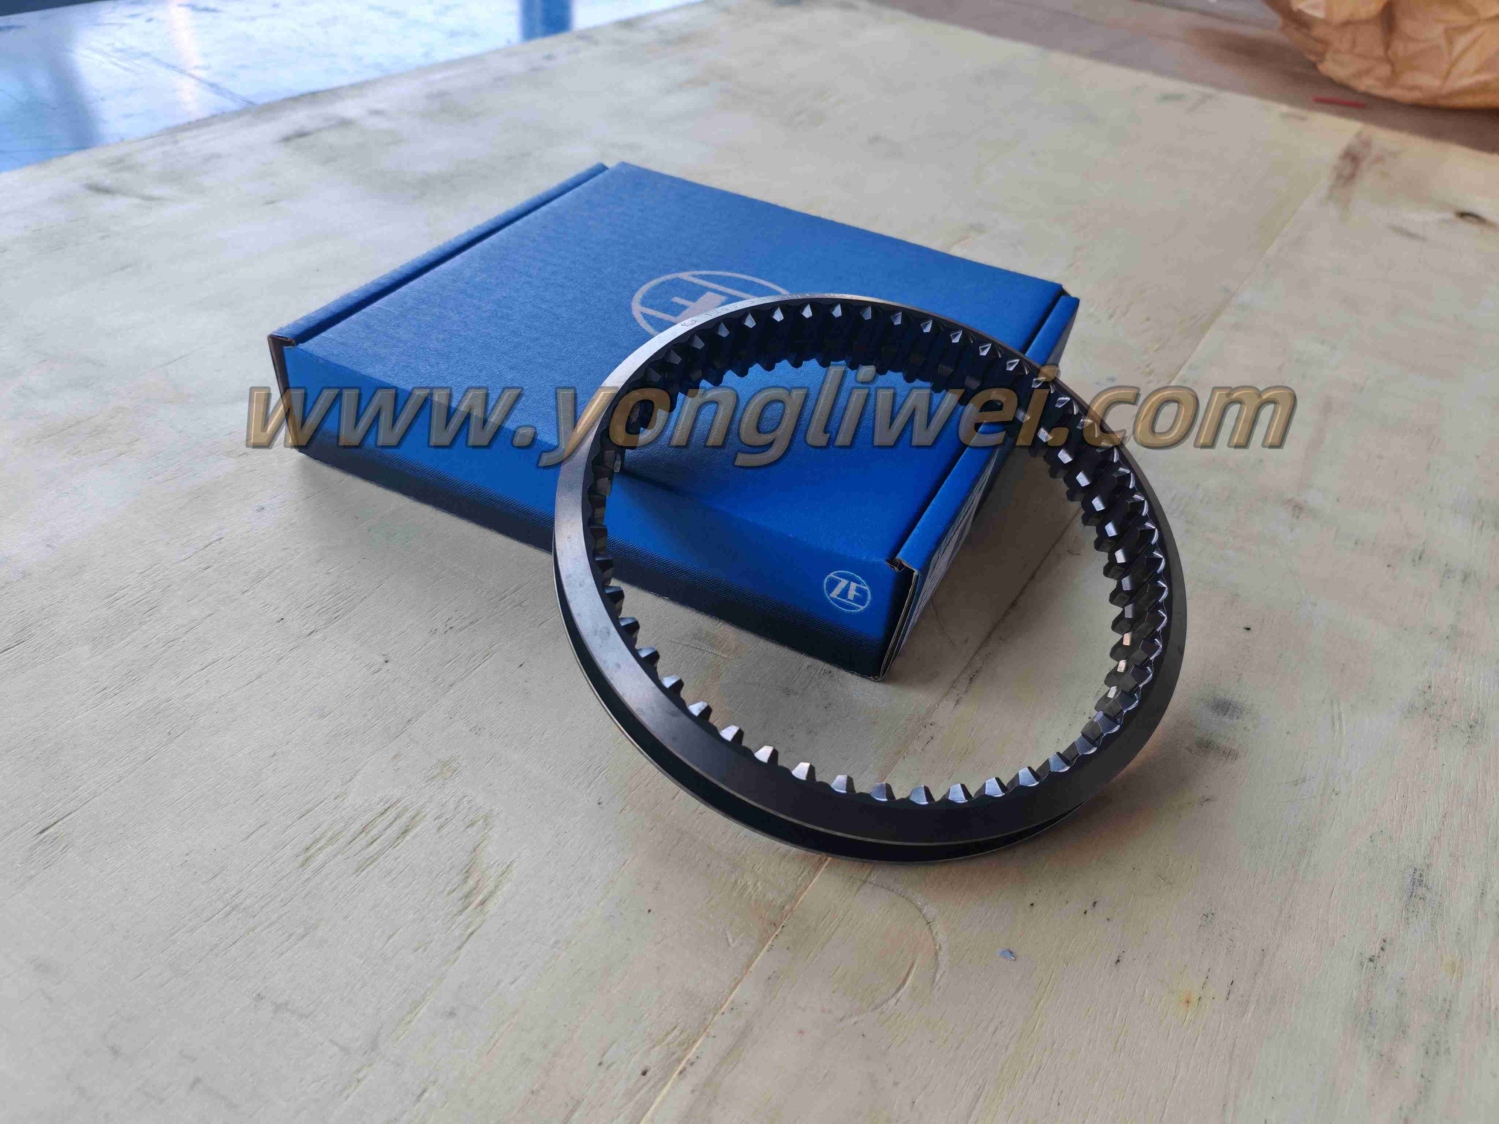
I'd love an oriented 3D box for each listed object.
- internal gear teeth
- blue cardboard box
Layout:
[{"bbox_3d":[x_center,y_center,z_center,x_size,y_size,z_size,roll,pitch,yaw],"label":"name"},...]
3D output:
[{"bbox_3d":[0.033,-0.005,0.310,0.168,0.025,0.168,5,57,-8],"label":"internal gear teeth"},{"bbox_3d":[-0.013,-0.068,0.410,0.210,0.042,0.190,21,40,16],"label":"blue cardboard box"}]

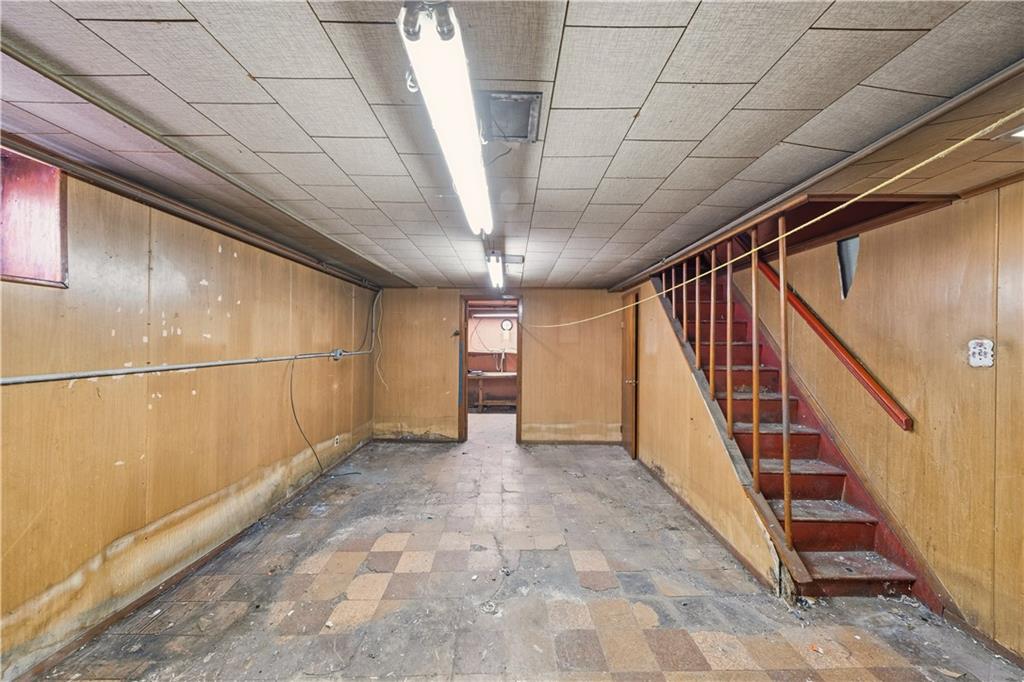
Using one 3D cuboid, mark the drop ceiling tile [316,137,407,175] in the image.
[{"bbox_3d":[-0.634,-0.804,1.483,0.307,0.020,0.297,1,-1,0],"label":"drop ceiling tile"}]

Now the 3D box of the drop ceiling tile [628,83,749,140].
[{"bbox_3d":[0.588,-0.787,1.181,0.305,0.020,0.302,1,-1,0],"label":"drop ceiling tile"}]

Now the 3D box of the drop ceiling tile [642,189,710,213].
[{"bbox_3d":[0.891,-0.772,1.882,0.305,0.020,0.302,1,-1,0],"label":"drop ceiling tile"}]

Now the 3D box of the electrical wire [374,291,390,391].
[{"bbox_3d":[-1.837,-0.007,4.851,0.190,1.430,0.060,1,-1,0],"label":"electrical wire"}]

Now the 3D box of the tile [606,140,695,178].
[{"bbox_3d":[0.587,-0.783,1.476,0.305,0.020,0.302,1,-1,0],"label":"tile"}]

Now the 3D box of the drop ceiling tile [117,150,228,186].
[{"bbox_3d":[-1.559,-0.818,1.613,0.285,0.020,0.300,1,-1,0],"label":"drop ceiling tile"}]

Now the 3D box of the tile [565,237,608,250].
[{"bbox_3d":[0.593,-0.772,2.671,0.307,0.020,0.297,1,-1,0],"label":"tile"}]

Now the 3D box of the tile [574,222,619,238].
[{"bbox_3d":[0.593,-0.776,2.374,0.307,0.020,0.297,1,-1,0],"label":"tile"}]

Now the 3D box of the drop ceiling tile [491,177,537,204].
[{"bbox_3d":[-0.021,-0.792,1.780,0.307,0.020,0.297,1,-1,0],"label":"drop ceiling tile"}]

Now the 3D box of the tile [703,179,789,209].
[{"bbox_3d":[1.194,-0.775,1.779,0.282,0.020,0.297,1,-1,0],"label":"tile"}]

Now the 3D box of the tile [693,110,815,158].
[{"bbox_3d":[0.893,-0.782,1.292,0.305,0.020,0.302,1,-1,0],"label":"tile"}]

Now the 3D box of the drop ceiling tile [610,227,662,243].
[{"bbox_3d":[0.899,-0.770,2.491,0.307,0.020,0.297,1,-1,0],"label":"drop ceiling tile"}]

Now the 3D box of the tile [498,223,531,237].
[{"bbox_3d":[-0.025,-0.776,2.365,0.305,0.020,0.302,1,-1,0],"label":"tile"}]

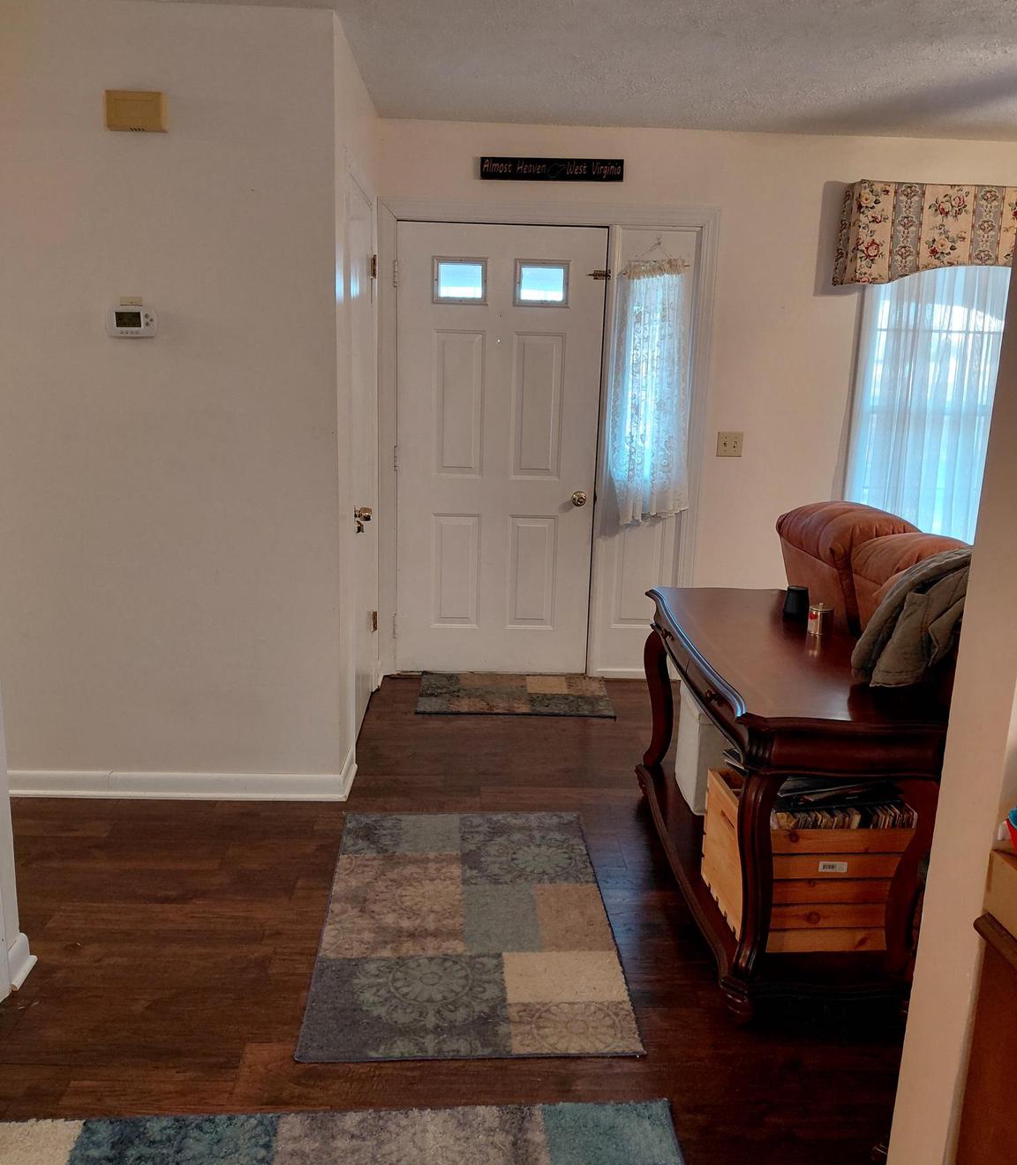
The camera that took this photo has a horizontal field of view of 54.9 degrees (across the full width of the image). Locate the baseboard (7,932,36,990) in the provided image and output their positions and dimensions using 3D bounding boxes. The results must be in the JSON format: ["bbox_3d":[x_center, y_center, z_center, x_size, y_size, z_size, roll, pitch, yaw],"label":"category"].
[{"bbox_3d":[-1.180,0.910,2.375,0.030,0.097,0.135,1,13,-2],"label":"baseboard"}]

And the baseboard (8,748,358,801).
[{"bbox_3d":[-1.155,0.660,3.447,1.200,0.097,0.265,1,13,-2],"label":"baseboard"}]

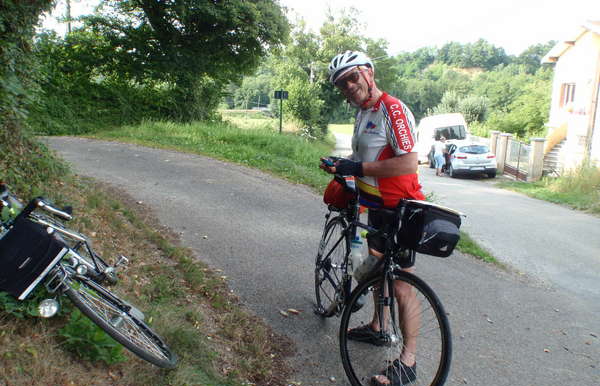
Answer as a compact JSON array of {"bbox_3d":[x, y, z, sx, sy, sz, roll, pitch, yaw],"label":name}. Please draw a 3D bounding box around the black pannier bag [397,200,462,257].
[{"bbox_3d":[0.567,0.158,2.150,0.240,0.210,0.190,6,3,-43],"label":"black pannier bag"}]

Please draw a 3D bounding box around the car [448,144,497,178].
[{"bbox_3d":[7.830,-1.650,22.900,1.800,1.450,4.550,2,7,9],"label":"car"}]

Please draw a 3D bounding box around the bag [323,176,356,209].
[{"bbox_3d":[0.255,-0.005,3.150,0.180,0.200,0.220,5,9,-13],"label":"bag"}]

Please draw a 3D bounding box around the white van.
[{"bbox_3d":[8.220,-3.120,28.600,1.980,2.700,5.200,1,7,2],"label":"white van"}]

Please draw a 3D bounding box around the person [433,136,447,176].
[{"bbox_3d":[6.030,-1.570,20.900,0.480,1.650,0.480,-2,10,-17],"label":"person"}]

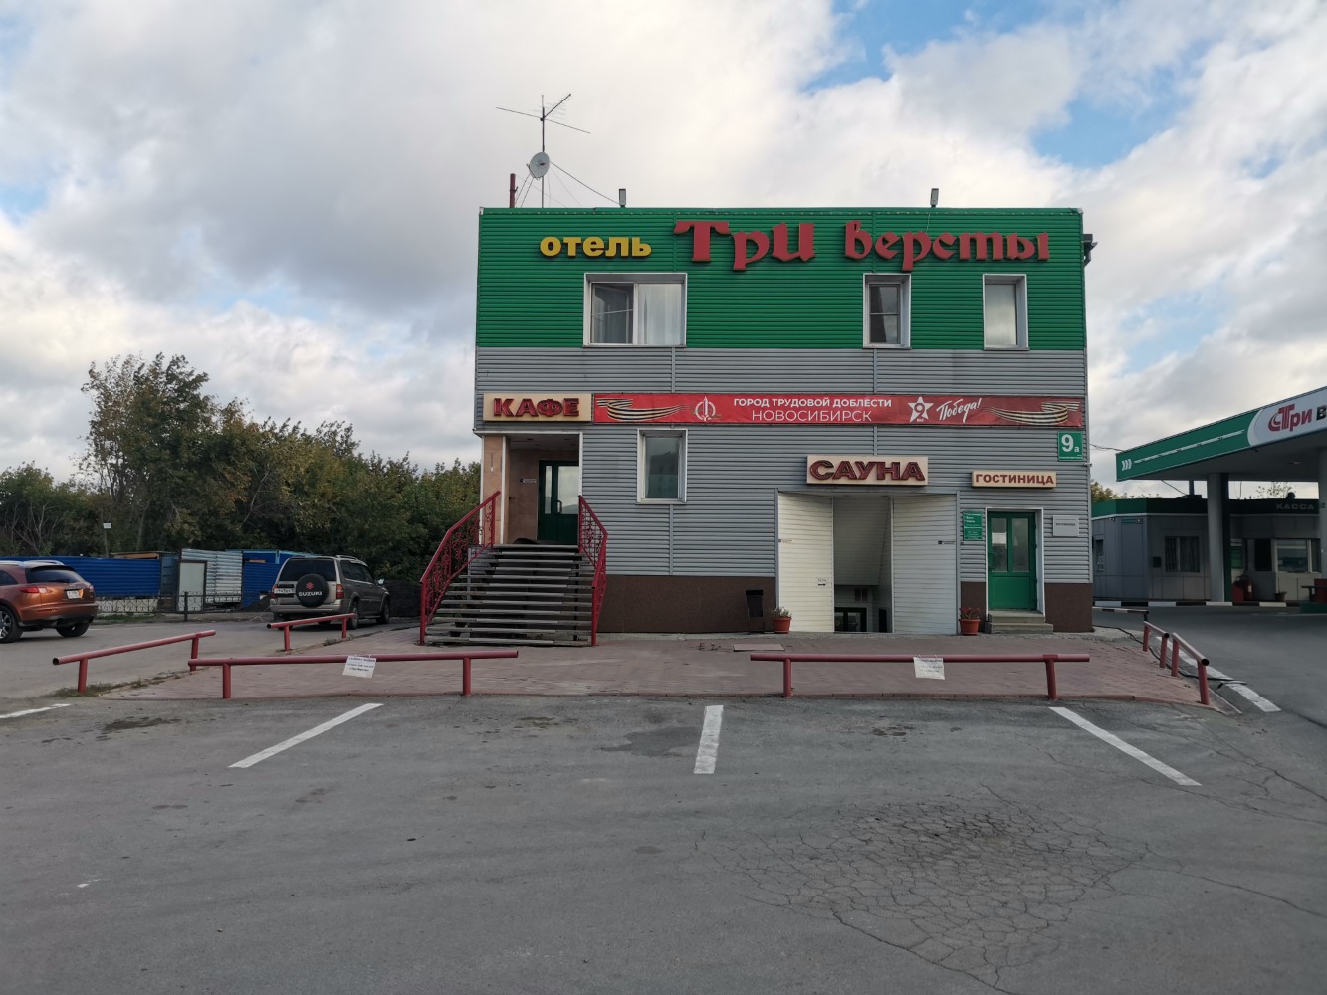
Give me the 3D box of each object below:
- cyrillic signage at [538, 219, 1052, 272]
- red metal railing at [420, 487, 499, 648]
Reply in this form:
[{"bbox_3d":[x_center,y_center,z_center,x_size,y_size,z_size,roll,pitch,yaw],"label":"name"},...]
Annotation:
[{"bbox_3d":[2.695,-5.264,20.934,10.689,1.125,0.140,1,-5,2],"label":"cyrillic signage"},{"bbox_3d":[-4.077,1.287,20.157,0.828,3.169,3.311,1,-5,2],"label":"red metal railing"}]

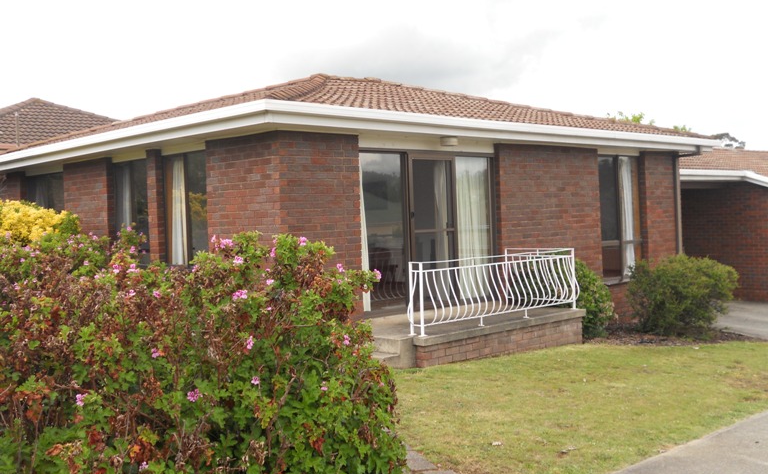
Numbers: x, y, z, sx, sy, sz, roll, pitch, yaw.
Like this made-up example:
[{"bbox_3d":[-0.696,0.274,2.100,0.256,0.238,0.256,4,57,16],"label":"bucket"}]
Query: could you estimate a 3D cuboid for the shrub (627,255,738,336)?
[{"bbox_3d":[4.740,0.890,13.400,1.720,1.200,1.550,-2,1,19],"label":"shrub"}]

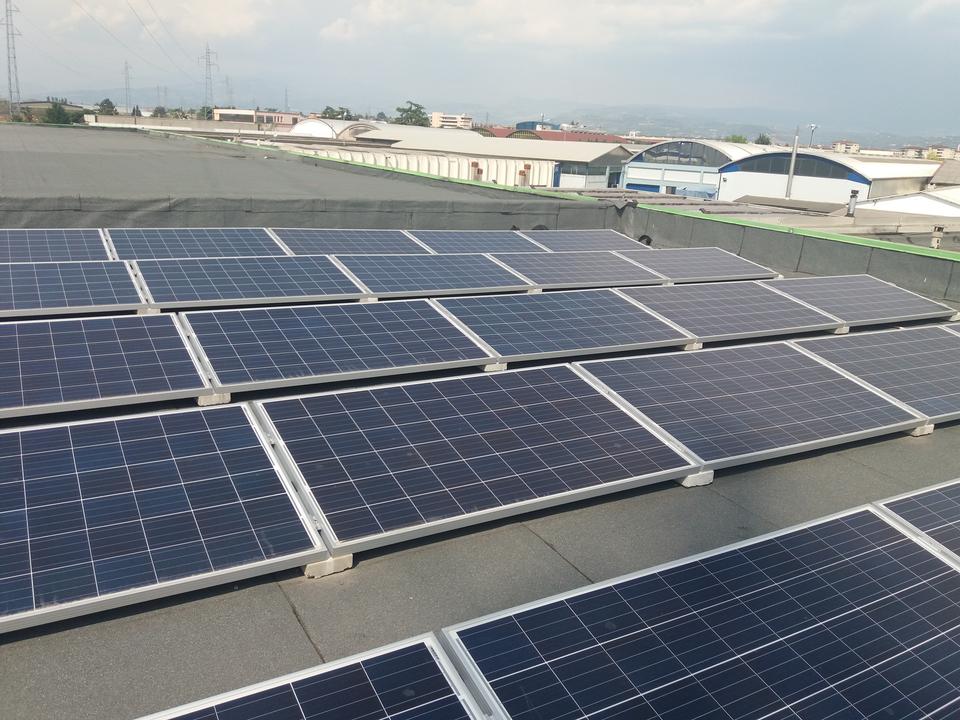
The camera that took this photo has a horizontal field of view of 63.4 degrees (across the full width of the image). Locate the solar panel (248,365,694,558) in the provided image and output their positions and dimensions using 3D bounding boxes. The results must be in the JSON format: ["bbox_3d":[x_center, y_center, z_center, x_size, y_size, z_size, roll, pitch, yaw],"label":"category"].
[{"bbox_3d":[-0.004,0.336,3.313,1.650,0.045,0.990,-6,29,-30],"label":"solar panel"}]

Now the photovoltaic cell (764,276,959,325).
[{"bbox_3d":[3.475,-0.570,7.165,1.650,0.045,0.990,-6,29,-30],"label":"photovoltaic cell"}]

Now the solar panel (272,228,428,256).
[{"bbox_3d":[-1.441,-1.308,8.810,1.650,0.045,0.990,-6,29,-30],"label":"solar panel"}]

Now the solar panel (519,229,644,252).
[{"bbox_3d":[1.433,-1.592,10.488,1.650,0.045,0.990,-6,29,-30],"label":"solar panel"}]

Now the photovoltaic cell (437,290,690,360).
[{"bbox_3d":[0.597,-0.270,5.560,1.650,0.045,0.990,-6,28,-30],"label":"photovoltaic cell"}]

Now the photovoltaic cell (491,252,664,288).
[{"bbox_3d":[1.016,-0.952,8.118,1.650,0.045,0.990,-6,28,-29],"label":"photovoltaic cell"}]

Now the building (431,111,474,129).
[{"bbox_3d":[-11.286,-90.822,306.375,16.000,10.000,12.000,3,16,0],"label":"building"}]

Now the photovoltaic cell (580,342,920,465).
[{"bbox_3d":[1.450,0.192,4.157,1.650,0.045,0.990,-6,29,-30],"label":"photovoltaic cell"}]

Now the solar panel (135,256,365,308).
[{"bbox_3d":[-1.886,-0.664,6.376,1.650,0.045,0.990,-6,28,-29],"label":"solar panel"}]

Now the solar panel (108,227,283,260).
[{"bbox_3d":[-2.878,-1.165,7.972,1.650,0.045,0.990,-6,29,-30],"label":"solar panel"}]

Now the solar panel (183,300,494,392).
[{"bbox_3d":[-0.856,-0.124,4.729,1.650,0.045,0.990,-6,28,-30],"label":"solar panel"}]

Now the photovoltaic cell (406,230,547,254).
[{"bbox_3d":[-0.004,-1.450,9.649,1.650,0.045,0.990,-6,29,-30],"label":"photovoltaic cell"}]

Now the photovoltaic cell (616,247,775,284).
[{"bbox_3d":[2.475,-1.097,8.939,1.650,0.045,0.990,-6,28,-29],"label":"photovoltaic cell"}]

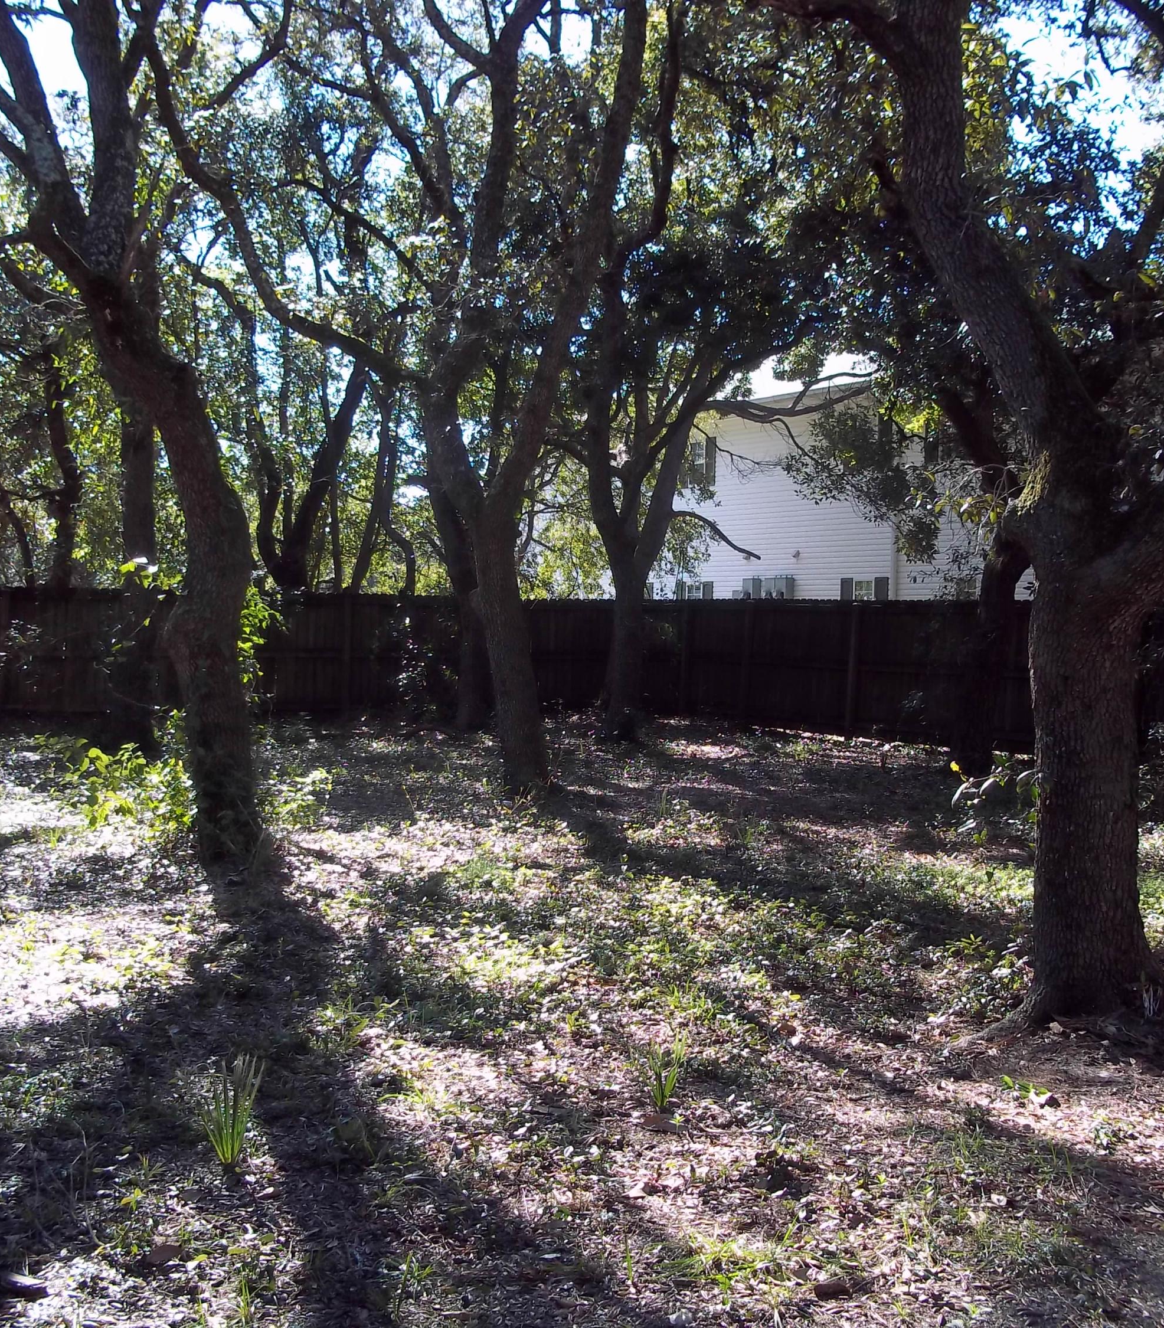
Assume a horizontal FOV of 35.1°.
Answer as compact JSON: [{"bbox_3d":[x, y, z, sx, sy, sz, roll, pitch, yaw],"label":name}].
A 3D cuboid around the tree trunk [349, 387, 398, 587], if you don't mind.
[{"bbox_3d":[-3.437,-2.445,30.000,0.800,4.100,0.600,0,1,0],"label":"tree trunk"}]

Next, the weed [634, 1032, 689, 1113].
[{"bbox_3d":[0.244,1.274,5.751,0.172,0.239,0.163,1,2,3],"label":"weed"}]

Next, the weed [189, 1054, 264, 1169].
[{"bbox_3d":[-0.985,1.238,5.100,0.201,0.305,0.191,1,2,-11],"label":"weed"}]

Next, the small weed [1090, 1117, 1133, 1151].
[{"bbox_3d":[1.571,1.395,5.465,0.123,0.061,0.111,2,2,16],"label":"small weed"}]

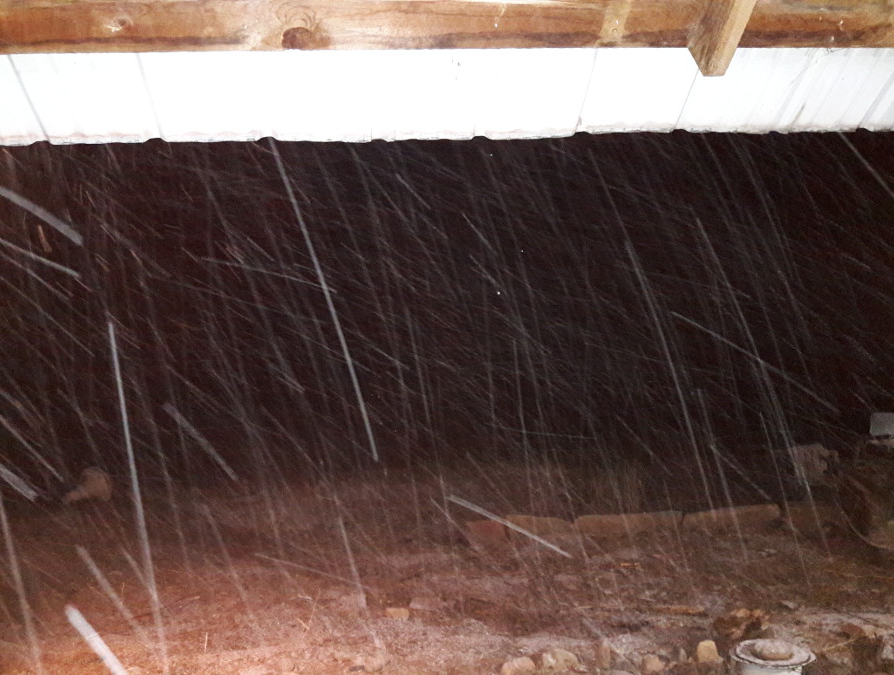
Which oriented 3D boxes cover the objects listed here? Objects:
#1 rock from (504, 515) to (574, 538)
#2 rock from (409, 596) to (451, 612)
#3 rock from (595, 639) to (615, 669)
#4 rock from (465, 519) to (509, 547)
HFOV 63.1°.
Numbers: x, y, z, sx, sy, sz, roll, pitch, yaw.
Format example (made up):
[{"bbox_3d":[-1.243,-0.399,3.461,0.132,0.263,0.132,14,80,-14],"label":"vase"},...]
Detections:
[{"bbox_3d":[0.772,1.569,6.050,0.559,0.141,0.220,-2,-4,0],"label":"rock"},{"bbox_3d":[-0.103,1.686,4.600,0.265,0.060,0.140,-2,-4,0],"label":"rock"},{"bbox_3d":[0.827,1.648,3.800,0.079,0.122,0.095,-2,-4,0],"label":"rock"},{"bbox_3d":[0.322,1.605,6.000,0.334,0.180,0.220,-2,-4,0],"label":"rock"}]

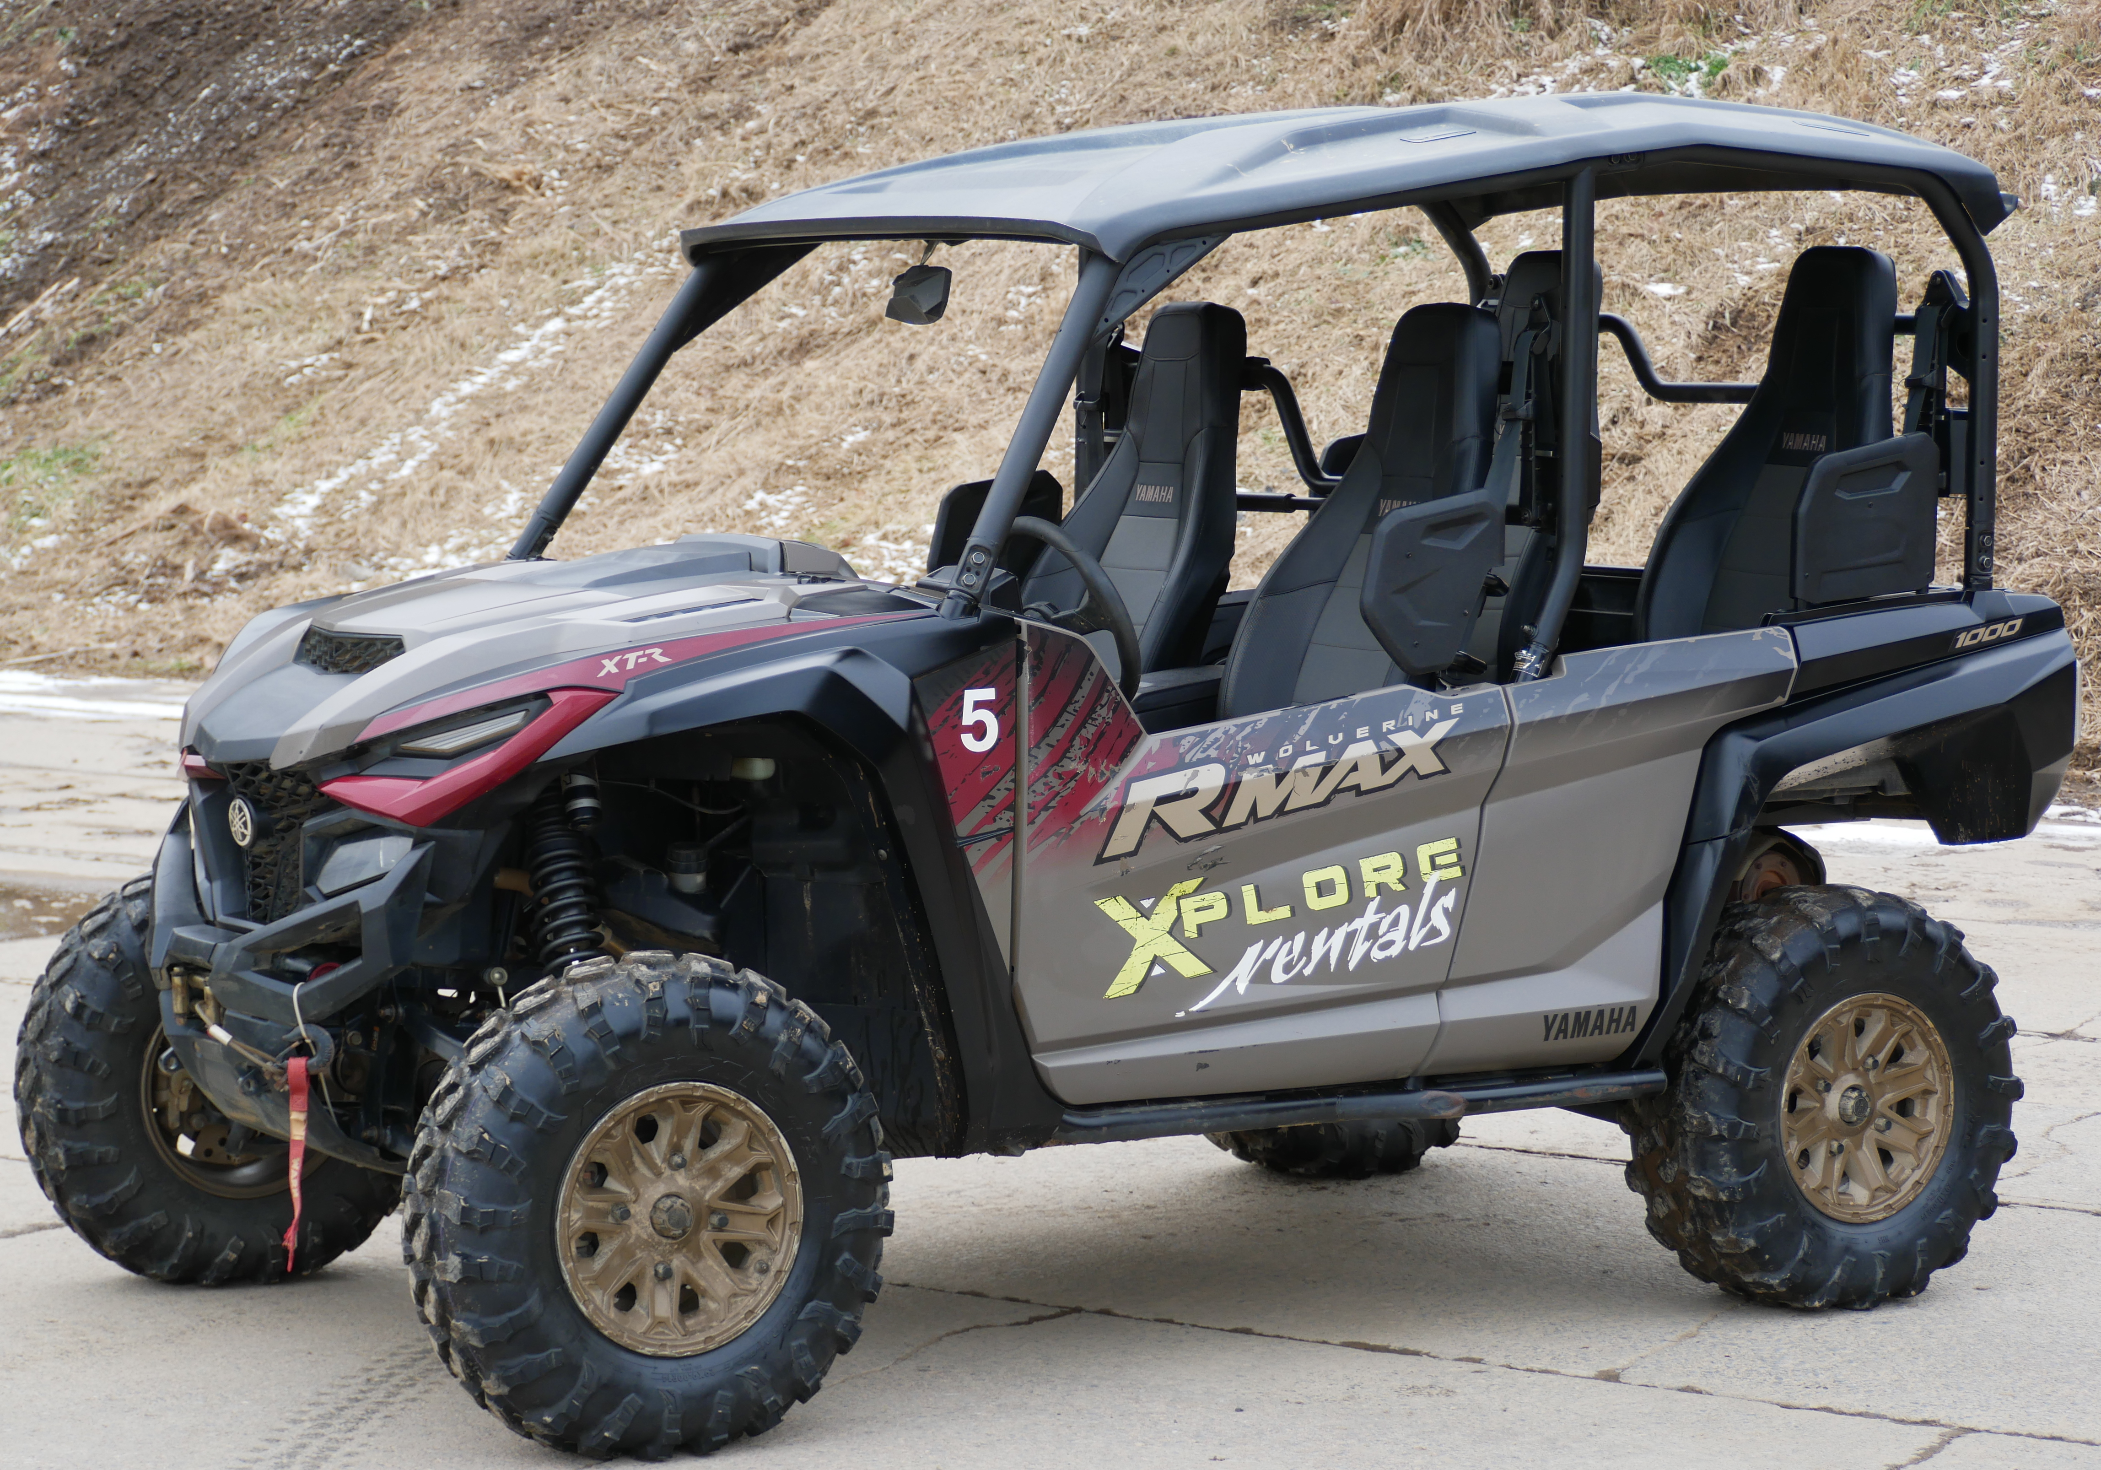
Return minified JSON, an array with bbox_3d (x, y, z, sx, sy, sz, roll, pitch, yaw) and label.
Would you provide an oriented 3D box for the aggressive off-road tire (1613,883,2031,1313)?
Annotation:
[{"bbox_3d":[1.329,0.618,8.338,0.738,0.728,0.253,-2,5,-33],"label":"aggressive off-road tire"}]

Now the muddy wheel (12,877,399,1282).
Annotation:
[{"bbox_3d":[-1.425,0.578,8.423,0.738,0.728,0.253,-2,5,-30],"label":"muddy wheel"}]

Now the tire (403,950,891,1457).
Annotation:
[{"bbox_3d":[-0.586,0.684,7.115,0.738,0.728,0.253,-2,5,-30],"label":"tire"}]

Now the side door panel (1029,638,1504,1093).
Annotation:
[{"bbox_3d":[0.329,0.187,7.714,0.955,0.745,0.110,-2,5,-33],"label":"side door panel"}]

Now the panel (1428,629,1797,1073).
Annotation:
[{"bbox_3d":[0.926,0.189,8.097,0.770,0.710,0.110,-2,5,-33],"label":"panel"}]

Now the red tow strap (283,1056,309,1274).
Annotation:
[{"bbox_3d":[-1.134,0.644,7.301,0.025,0.330,0.042,-2,5,-33],"label":"red tow strap"}]

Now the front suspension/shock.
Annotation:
[{"bbox_3d":[-0.724,0.238,7.317,0.125,0.450,0.120,-2,-9,-33],"label":"front suspension/shock"}]

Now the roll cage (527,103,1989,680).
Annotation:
[{"bbox_3d":[0.391,-0.627,8.563,2.220,0.960,1.520,-2,5,-33],"label":"roll cage"}]

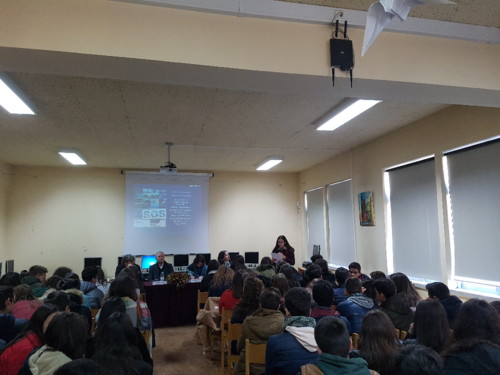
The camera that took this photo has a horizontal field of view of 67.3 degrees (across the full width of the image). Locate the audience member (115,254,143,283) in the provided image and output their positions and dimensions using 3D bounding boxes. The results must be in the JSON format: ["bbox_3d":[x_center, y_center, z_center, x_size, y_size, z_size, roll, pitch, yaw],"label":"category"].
[{"bbox_3d":[-2.236,1.876,6.858,0.520,1.253,0.680,1,-7,-17],"label":"audience member"}]

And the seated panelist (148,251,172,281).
[{"bbox_3d":[-1.776,1.928,7.390,0.540,1.304,0.780,1,-7,-12],"label":"seated panelist"}]

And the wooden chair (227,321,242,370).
[{"bbox_3d":[-0.065,1.780,4.061,0.410,0.800,0.480,1,-7,-12],"label":"wooden chair"}]

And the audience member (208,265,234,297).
[{"bbox_3d":[-0.334,1.621,4.857,0.470,1.245,0.700,1,-7,-12],"label":"audience member"}]

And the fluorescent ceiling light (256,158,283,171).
[{"bbox_3d":[0.399,-0.506,8.050,0.260,0.090,1.260,1,-7,-12],"label":"fluorescent ceiling light"}]

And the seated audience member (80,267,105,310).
[{"bbox_3d":[-2.067,1.678,4.984,0.500,1.252,0.750,-1,-7,3],"label":"seated audience member"}]

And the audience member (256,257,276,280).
[{"bbox_3d":[0.264,1.826,6.565,0.460,1.224,0.700,1,-7,-12],"label":"audience member"}]

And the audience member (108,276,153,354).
[{"bbox_3d":[-1.095,1.430,3.318,0.490,1.282,0.720,1,-7,-12],"label":"audience member"}]

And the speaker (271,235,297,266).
[{"bbox_3d":[0.693,1.740,7.476,0.500,1.597,0.400,0,-7,-5],"label":"speaker"}]

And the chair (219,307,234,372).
[{"bbox_3d":[-0.177,1.857,4.715,0.410,0.800,0.480,1,-7,-12],"label":"chair"}]

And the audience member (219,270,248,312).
[{"bbox_3d":[-0.149,1.541,4.186,0.470,1.242,0.700,1,-7,-12],"label":"audience member"}]

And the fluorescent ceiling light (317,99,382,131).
[{"bbox_3d":[1.247,-0.953,4.905,0.270,0.080,1.310,1,-7,-12],"label":"fluorescent ceiling light"}]

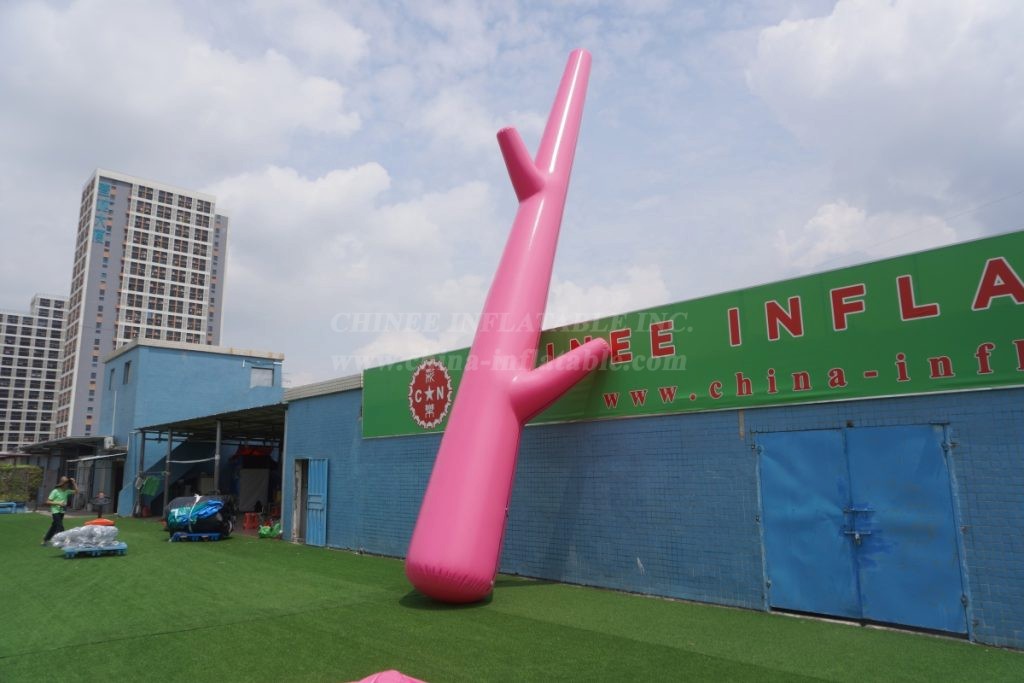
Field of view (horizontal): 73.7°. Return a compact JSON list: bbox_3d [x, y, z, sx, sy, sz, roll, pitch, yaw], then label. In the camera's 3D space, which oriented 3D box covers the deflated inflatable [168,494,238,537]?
[{"bbox_3d":[-8.025,4.542,17.810,1.450,0.900,1.150,1,-10,-10],"label":"deflated inflatable"}]

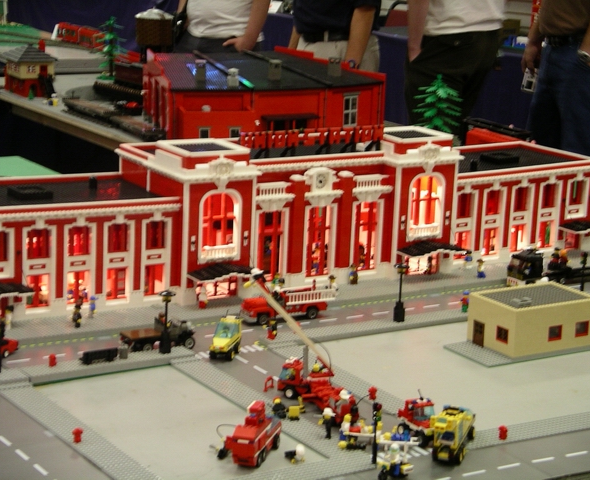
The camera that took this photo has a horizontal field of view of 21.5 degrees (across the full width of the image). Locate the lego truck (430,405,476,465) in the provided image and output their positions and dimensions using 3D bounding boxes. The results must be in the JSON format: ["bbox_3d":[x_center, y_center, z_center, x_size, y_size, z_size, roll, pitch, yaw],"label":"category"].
[{"bbox_3d":[0.239,0.280,2.312,0.045,0.066,0.130,6,13,16],"label":"lego truck"}]

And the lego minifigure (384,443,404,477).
[{"bbox_3d":[0.139,0.309,2.189,0.016,0.043,0.022,-9,17,-39],"label":"lego minifigure"}]

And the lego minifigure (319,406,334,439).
[{"bbox_3d":[0.051,0.276,2.336,0.015,0.044,0.023,-9,16,-42],"label":"lego minifigure"}]

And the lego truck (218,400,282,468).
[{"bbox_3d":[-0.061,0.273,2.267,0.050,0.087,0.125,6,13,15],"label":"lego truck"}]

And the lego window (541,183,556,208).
[{"bbox_3d":[0.572,-0.099,3.502,0.027,0.053,0.010,-6,16,-31],"label":"lego window"}]

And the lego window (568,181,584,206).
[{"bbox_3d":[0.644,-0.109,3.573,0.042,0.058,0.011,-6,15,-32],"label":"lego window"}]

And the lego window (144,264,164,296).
[{"bbox_3d":[-0.273,0.079,3.015,0.046,0.058,0.011,-6,15,-32],"label":"lego window"}]

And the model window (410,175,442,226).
[{"bbox_3d":[0.277,-0.084,3.295,0.067,0.105,0.014,-6,16,-31],"label":"model window"}]

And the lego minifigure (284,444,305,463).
[{"bbox_3d":[0.000,0.307,2.224,0.018,0.019,0.036,-5,5,42],"label":"lego minifigure"}]

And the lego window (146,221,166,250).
[{"bbox_3d":[-0.261,-0.009,2.921,0.041,0.057,0.010,-6,15,-32],"label":"lego window"}]

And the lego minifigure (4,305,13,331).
[{"bbox_3d":[-0.517,0.141,2.814,0.015,0.045,0.022,-3,13,-22],"label":"lego minifigure"}]

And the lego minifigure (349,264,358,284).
[{"bbox_3d":[0.123,0.071,3.220,0.017,0.040,0.013,-5,15,-32],"label":"lego minifigure"}]

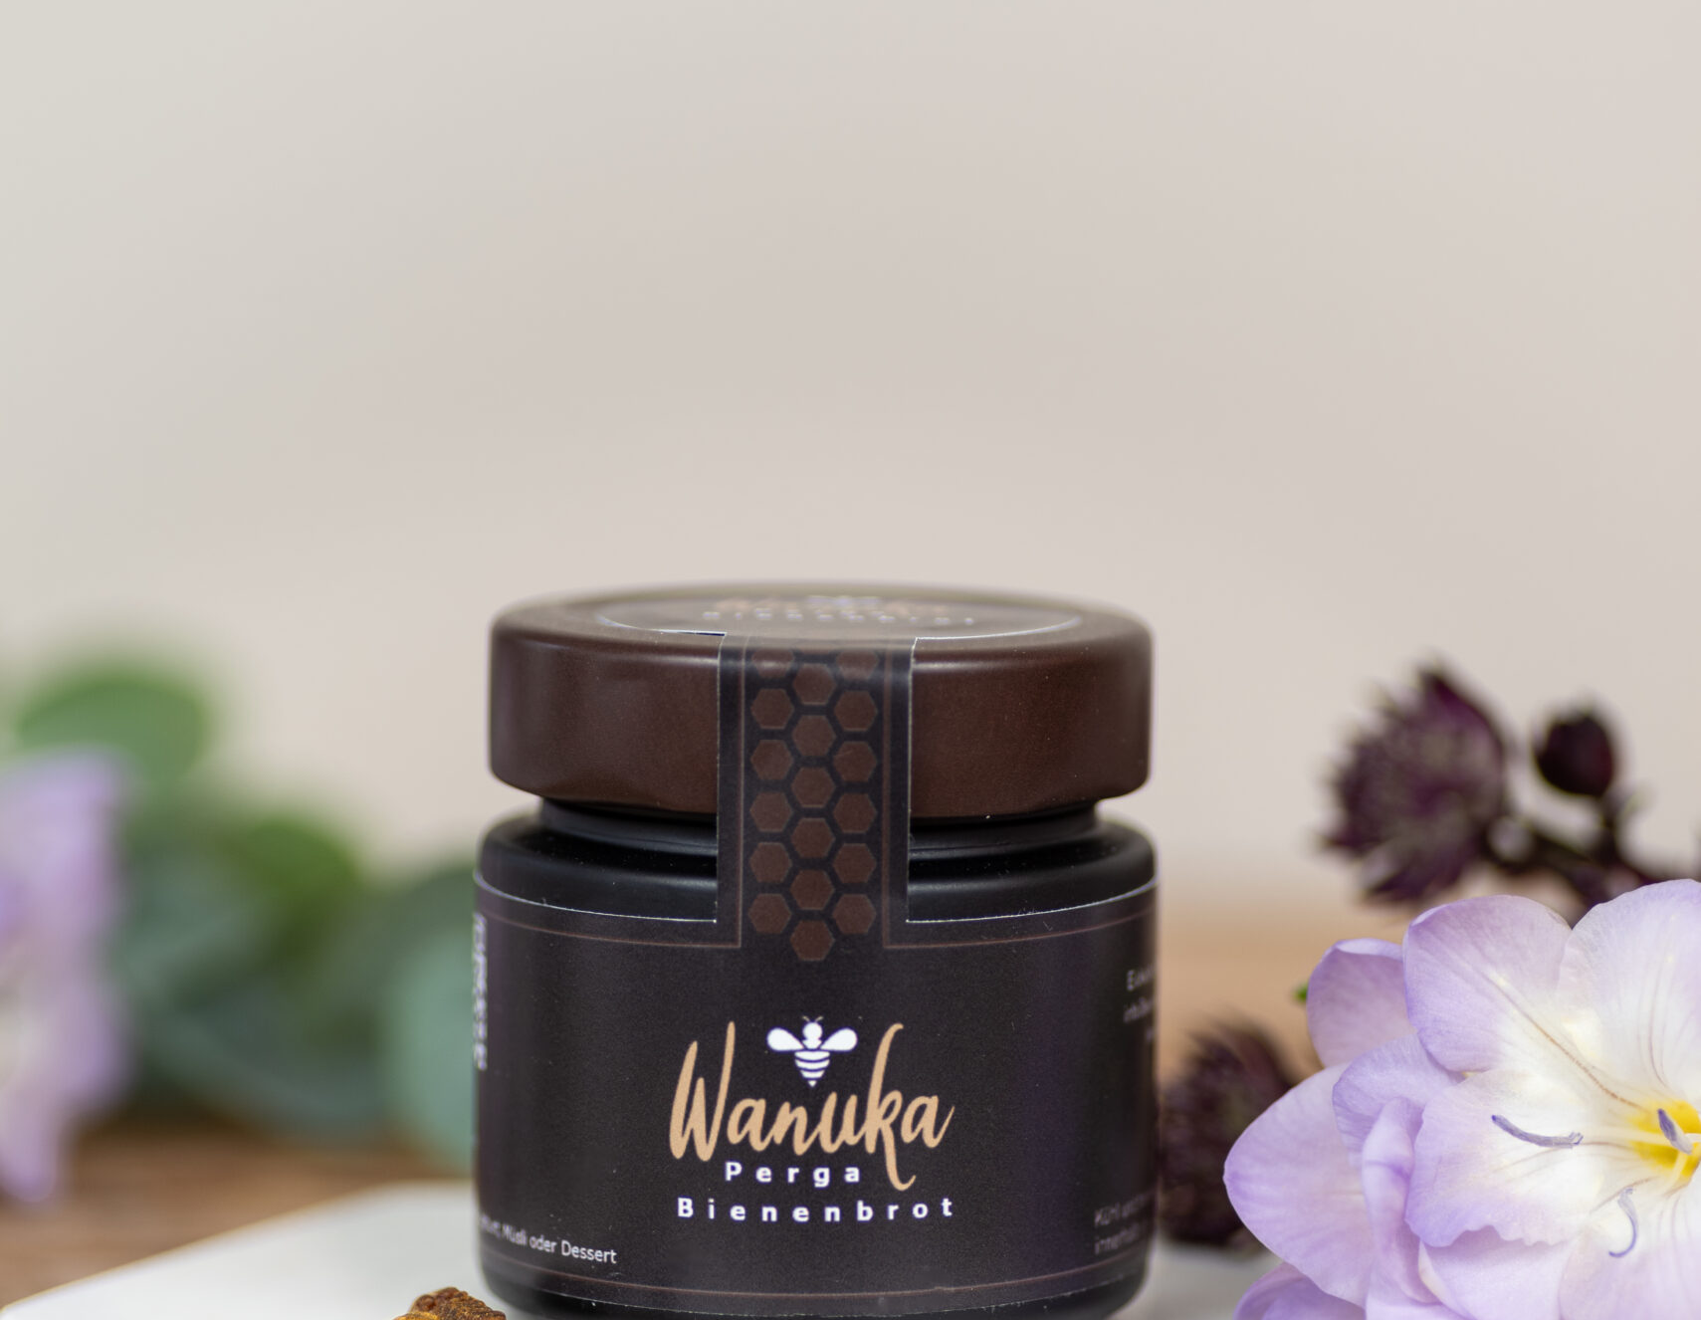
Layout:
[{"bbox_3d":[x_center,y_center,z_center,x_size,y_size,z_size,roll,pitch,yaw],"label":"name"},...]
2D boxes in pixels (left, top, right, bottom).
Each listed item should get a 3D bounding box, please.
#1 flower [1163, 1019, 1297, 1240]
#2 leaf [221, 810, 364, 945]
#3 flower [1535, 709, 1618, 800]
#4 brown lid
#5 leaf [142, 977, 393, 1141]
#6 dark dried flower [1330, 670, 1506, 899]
[{"bbox_3d":[0.038,0.048,0.646,0.018,0.023,0.018,3,7,24],"label":"flower"},{"bbox_3d":[-0.065,0.026,0.740,0.017,0.016,0.011,0,6,0],"label":"leaf"},{"bbox_3d":[0.075,0.010,0.658,0.009,0.009,0.009,0,6,0],"label":"flower"},{"bbox_3d":[-0.003,0.003,0.613,0.064,0.015,0.064,0,6,0],"label":"brown lid"},{"bbox_3d":[-0.069,0.047,0.753,0.029,0.019,0.016,0,6,0],"label":"leaf"},{"bbox_3d":[0.059,0.013,0.658,0.017,0.024,0.017,5,8,37],"label":"dark dried flower"}]

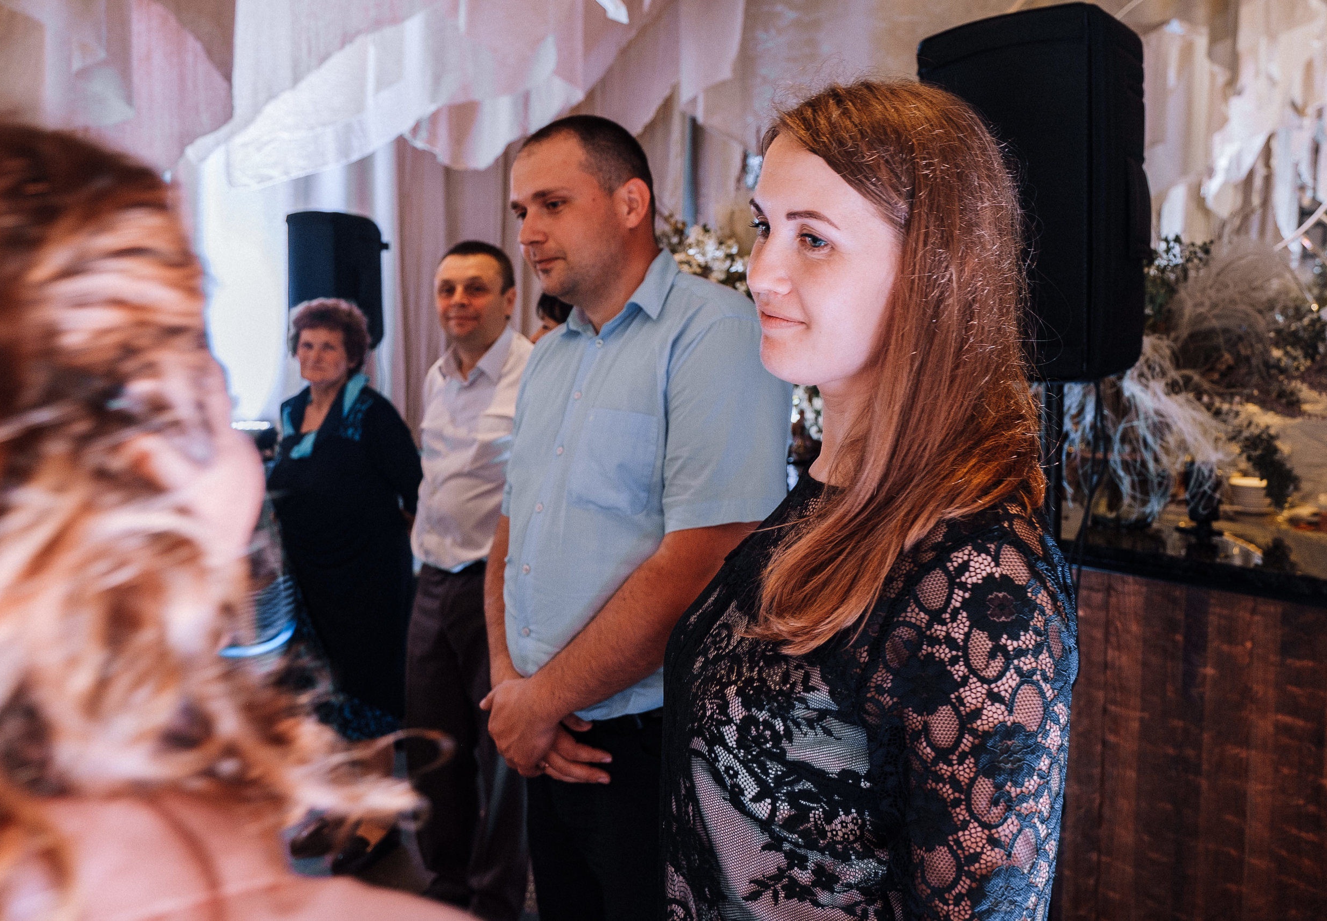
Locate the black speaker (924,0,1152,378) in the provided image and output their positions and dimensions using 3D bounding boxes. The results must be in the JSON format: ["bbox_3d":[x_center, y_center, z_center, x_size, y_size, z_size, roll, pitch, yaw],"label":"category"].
[{"bbox_3d":[0.768,-0.510,1.920,0.345,0.670,0.365,-4,6,-43],"label":"black speaker"}]

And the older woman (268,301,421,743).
[{"bbox_3d":[-0.914,0.349,2.650,0.480,1.600,0.360,2,5,30],"label":"older woman"}]

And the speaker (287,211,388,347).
[{"bbox_3d":[-1.705,-0.917,4.844,0.365,0.670,0.345,2,5,33],"label":"speaker"}]

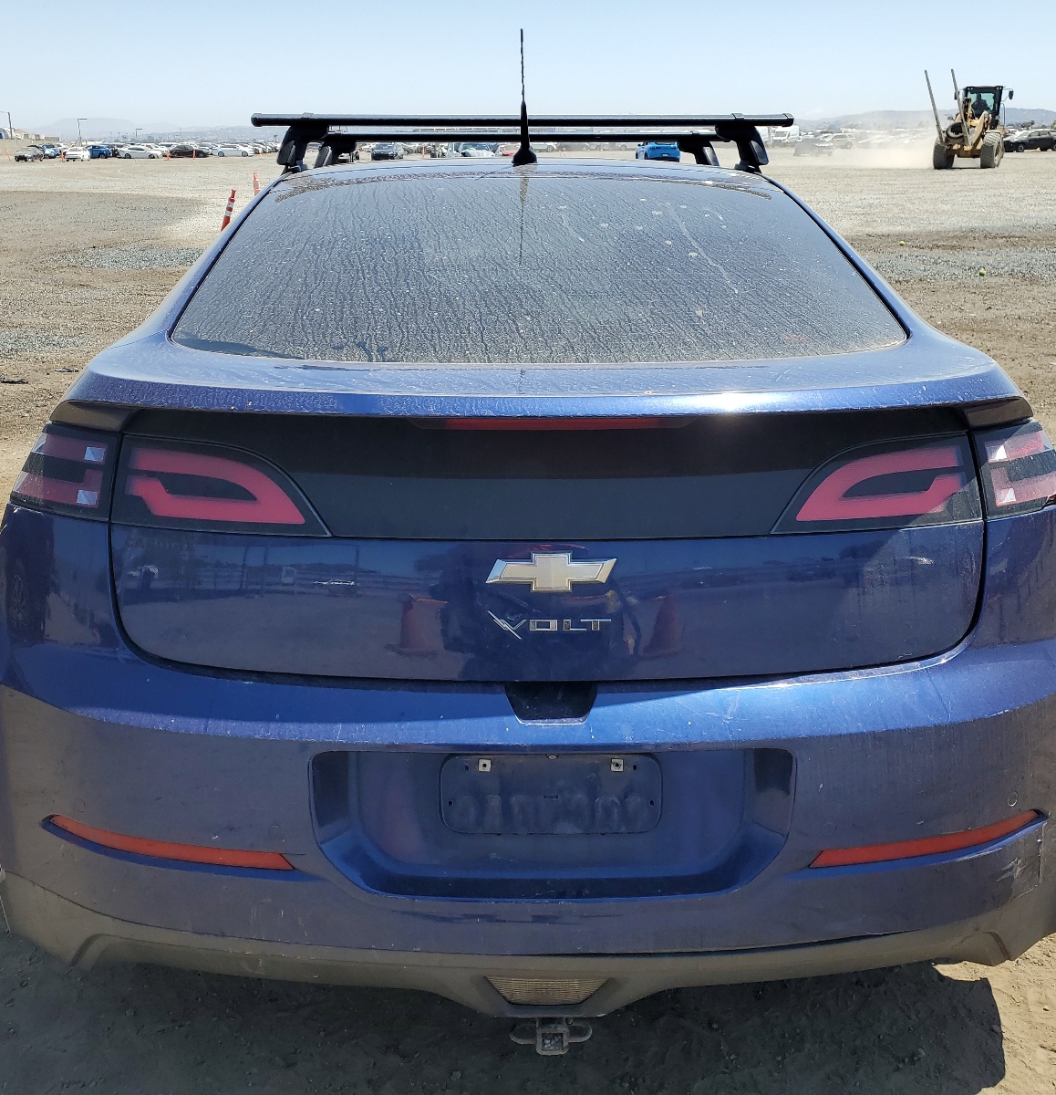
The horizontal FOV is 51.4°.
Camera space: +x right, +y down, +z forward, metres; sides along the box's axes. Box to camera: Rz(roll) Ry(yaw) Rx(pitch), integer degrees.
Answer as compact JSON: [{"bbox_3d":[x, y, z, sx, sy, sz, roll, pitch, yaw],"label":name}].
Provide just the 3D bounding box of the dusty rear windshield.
[{"bbox_3d":[0.011,-0.484,1.757,1.010,0.090,0.820,-1,35,-2],"label":"dusty rear windshield"}]

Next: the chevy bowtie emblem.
[{"bbox_3d":[0.029,0.033,1.396,0.166,0.054,0.014,-1,10,-1],"label":"chevy bowtie emblem"}]

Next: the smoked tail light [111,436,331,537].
[{"bbox_3d":[-0.404,-0.081,1.440,0.290,0.117,0.060,3,8,8],"label":"smoked tail light"}]

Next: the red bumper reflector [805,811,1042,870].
[{"bbox_3d":[0.575,0.409,1.569,0.340,0.052,0.048,-5,21,-14],"label":"red bumper reflector"}]

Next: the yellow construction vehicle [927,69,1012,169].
[{"bbox_3d":[19.336,-18.314,47.046,2.750,3.850,6.400,11,23,27],"label":"yellow construction vehicle"}]

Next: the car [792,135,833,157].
[{"bbox_3d":[23.143,-32.493,89.000,1.820,1.520,4.500,-5,21,-13],"label":"car"}]

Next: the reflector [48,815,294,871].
[{"bbox_3d":[-0.475,0.390,1.451,0.362,0.035,0.040,5,21,13],"label":"reflector"}]

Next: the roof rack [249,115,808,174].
[{"bbox_3d":[-0.017,-1.063,2.923,1.270,0.135,0.800,-1,19,-1],"label":"roof rack"}]

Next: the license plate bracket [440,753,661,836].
[{"bbox_3d":[0.031,0.335,1.487,0.293,0.122,0.020,-1,19,-1],"label":"license plate bracket"}]

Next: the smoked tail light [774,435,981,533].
[{"bbox_3d":[0.457,-0.076,1.409,0.288,0.107,0.062,-5,21,-13],"label":"smoked tail light"}]

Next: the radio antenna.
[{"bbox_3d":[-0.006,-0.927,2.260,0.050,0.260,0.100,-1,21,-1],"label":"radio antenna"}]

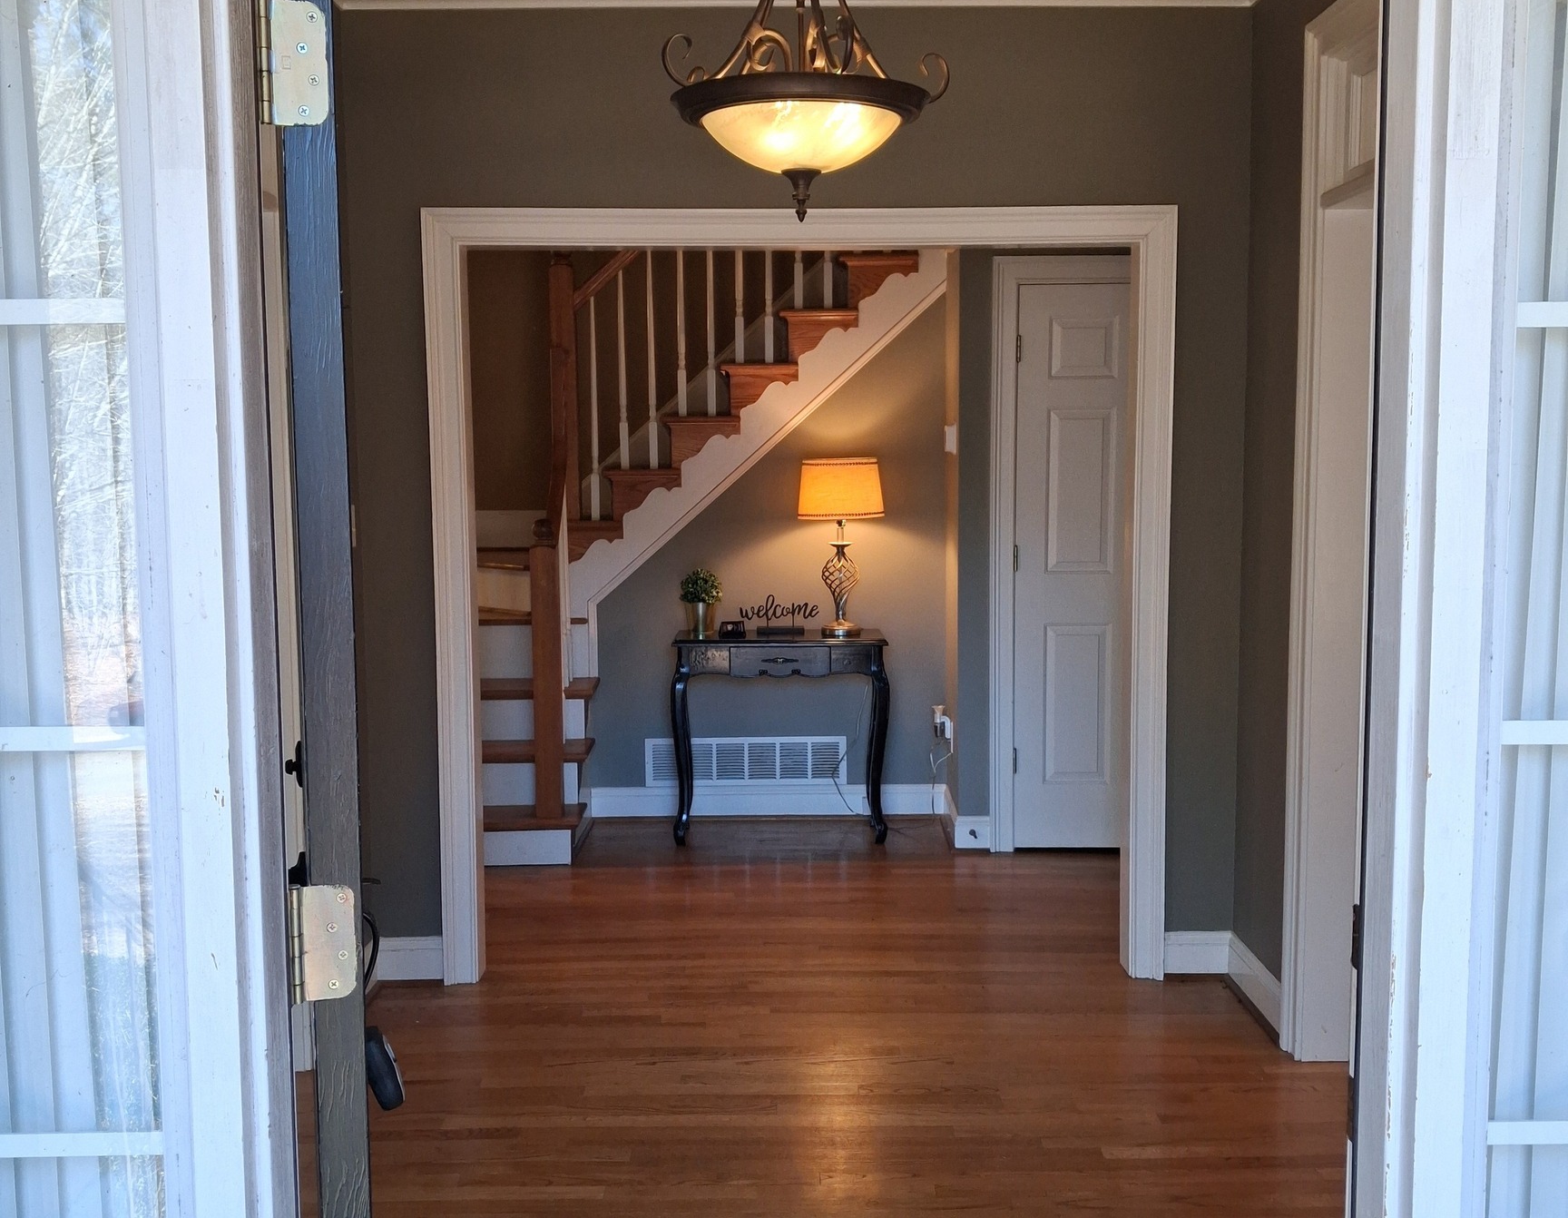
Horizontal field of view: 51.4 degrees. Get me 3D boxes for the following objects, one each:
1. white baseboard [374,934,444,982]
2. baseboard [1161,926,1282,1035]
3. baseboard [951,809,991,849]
[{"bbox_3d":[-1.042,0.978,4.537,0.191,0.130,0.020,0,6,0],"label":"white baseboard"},{"bbox_3d":[1.150,0.985,4.320,0.192,0.135,0.450,0,6,0],"label":"baseboard"},{"bbox_3d":[0.689,0.819,5.976,0.135,0.130,0.020,0,6,0],"label":"baseboard"}]

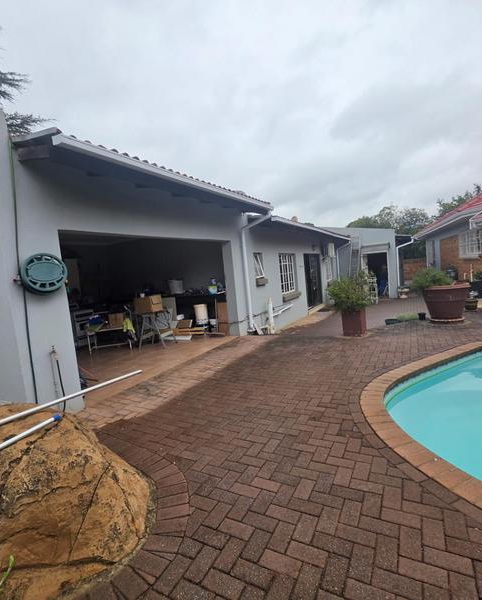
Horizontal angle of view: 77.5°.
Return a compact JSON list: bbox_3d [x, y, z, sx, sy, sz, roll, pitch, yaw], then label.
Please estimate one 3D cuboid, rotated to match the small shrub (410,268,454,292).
[{"bbox_3d":[4.248,-0.432,6.672,0.780,0.520,0.720,-2,6,33],"label":"small shrub"}]

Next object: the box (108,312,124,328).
[{"bbox_3d":[-2.838,0.477,6.835,0.310,0.340,0.300,-7,5,-15],"label":"box"}]

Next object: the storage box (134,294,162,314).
[{"bbox_3d":[-2.017,0.121,6.589,0.400,0.360,0.440,-4,5,13],"label":"storage box"}]

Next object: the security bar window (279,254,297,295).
[{"bbox_3d":[1.554,-0.888,9.859,0.120,1.240,1.330,-2,6,30],"label":"security bar window"}]

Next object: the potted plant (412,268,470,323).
[{"bbox_3d":[4.390,-0.097,6.612,1.020,1.150,0.920,-2,6,33],"label":"potted plant"}]

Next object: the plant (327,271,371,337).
[{"bbox_3d":[2.198,0.091,6.079,0.800,1.270,0.780,-3,5,20],"label":"plant"}]

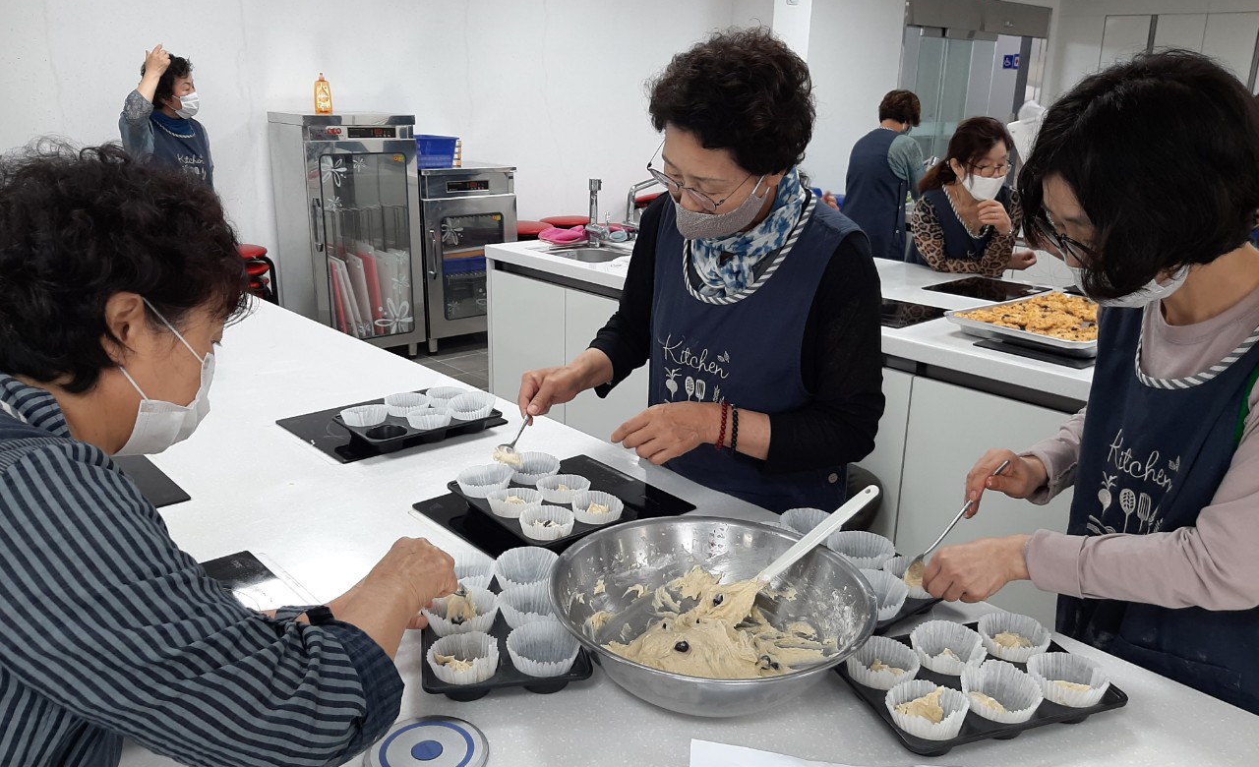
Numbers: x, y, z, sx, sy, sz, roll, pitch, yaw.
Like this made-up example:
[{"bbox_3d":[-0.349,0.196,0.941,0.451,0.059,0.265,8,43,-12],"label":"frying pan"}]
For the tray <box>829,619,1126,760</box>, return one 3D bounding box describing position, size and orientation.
[{"bbox_3d":[0.370,0.331,1.026,0.265,0.034,0.175,-5,18,-19],"label":"tray"}]

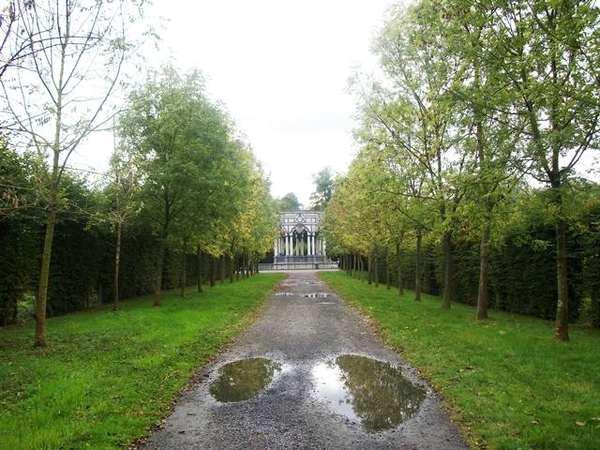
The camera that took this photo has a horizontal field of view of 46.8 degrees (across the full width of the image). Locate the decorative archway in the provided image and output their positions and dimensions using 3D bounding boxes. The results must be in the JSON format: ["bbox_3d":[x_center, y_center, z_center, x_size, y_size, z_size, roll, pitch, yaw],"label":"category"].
[{"bbox_3d":[0.059,1.360,82.000,6.100,6.200,5.200,0,-3,0],"label":"decorative archway"}]

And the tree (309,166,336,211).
[{"bbox_3d":[3.600,-1.500,112.000,5.500,16.000,5.500,0,-3,0],"label":"tree"}]

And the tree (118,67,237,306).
[{"bbox_3d":[-4.200,-1.300,22.700,3.700,7.800,3.700,0,-3,0],"label":"tree"}]

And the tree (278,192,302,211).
[{"bbox_3d":[-1.800,0.300,112.000,5.500,11.800,5.500,0,-3,0],"label":"tree"}]

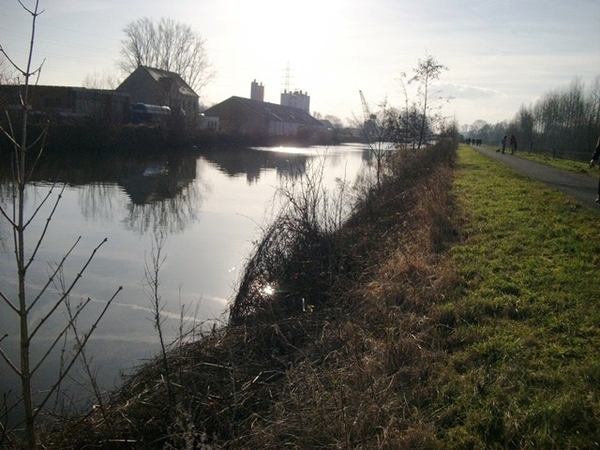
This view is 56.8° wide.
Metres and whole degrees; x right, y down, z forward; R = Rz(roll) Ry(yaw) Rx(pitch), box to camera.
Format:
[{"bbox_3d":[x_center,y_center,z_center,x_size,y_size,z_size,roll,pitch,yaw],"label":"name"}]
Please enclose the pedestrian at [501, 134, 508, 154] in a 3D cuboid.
[{"bbox_3d":[18.091,-7.058,49.000,0.470,1.700,0.520,2,10,-6],"label":"pedestrian"}]

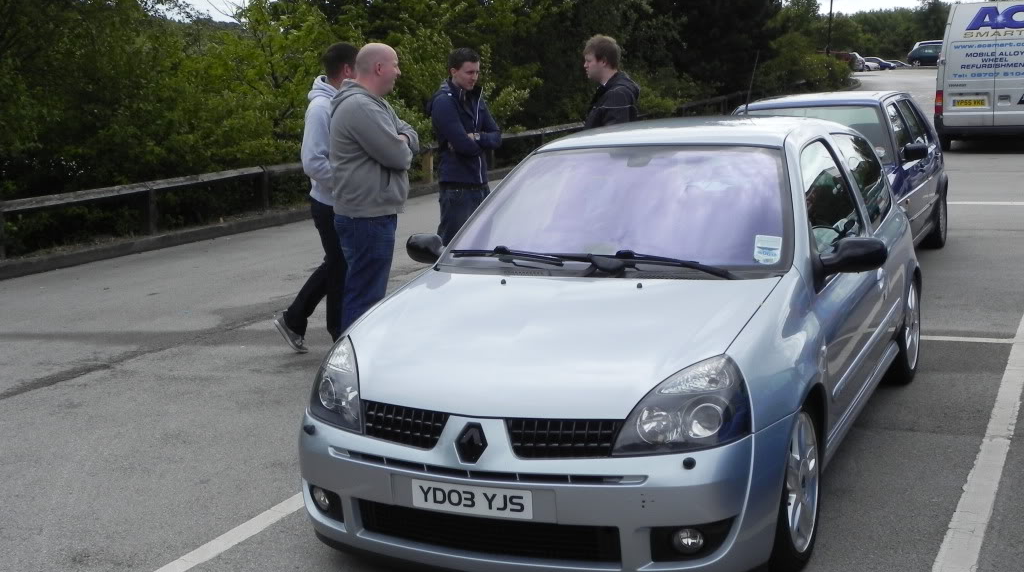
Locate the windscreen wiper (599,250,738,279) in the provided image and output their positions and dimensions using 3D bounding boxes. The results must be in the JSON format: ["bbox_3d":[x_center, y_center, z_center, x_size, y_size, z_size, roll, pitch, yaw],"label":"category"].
[{"bbox_3d":[0.519,-0.069,4.079,0.540,0.080,0.080,10,14,27],"label":"windscreen wiper"}]

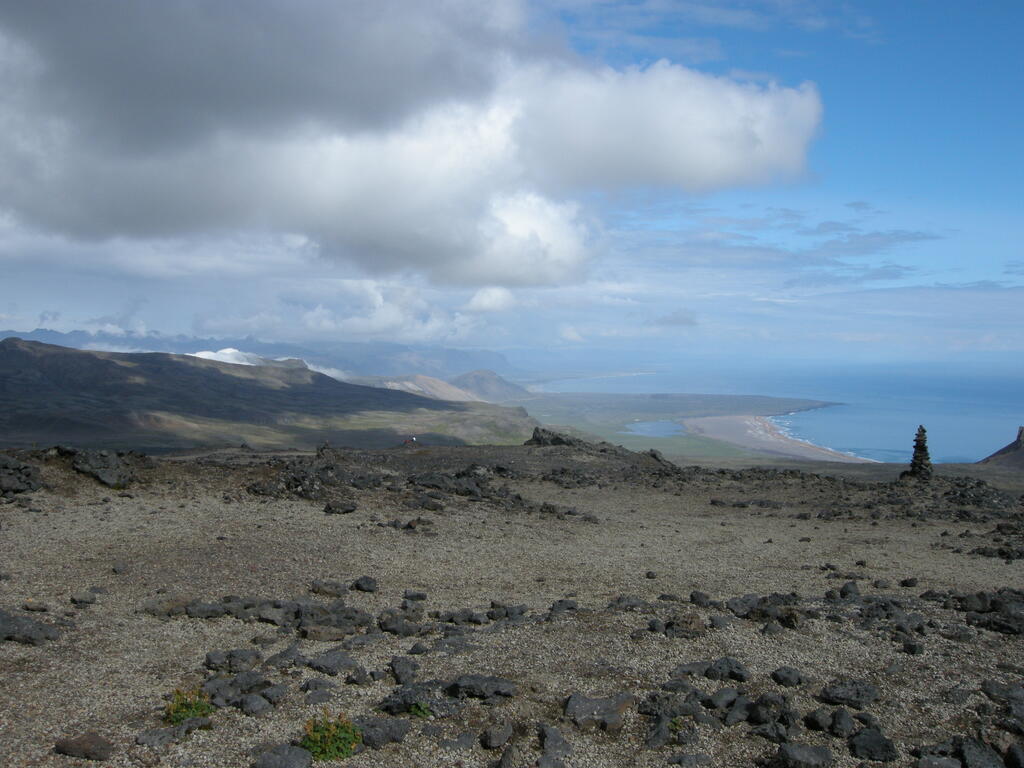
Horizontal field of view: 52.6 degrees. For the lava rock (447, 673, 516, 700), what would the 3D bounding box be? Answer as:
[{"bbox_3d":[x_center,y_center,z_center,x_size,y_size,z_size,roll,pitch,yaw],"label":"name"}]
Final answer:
[{"bbox_3d":[-0.154,1.524,5.218,0.353,0.091,0.212,0,2,-2],"label":"lava rock"}]

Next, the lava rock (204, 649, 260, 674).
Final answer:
[{"bbox_3d":[-1.528,1.512,5.662,0.306,0.107,0.199,-1,2,-15],"label":"lava rock"}]

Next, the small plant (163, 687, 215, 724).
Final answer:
[{"bbox_3d":[-1.493,1.496,4.794,0.231,0.167,0.208,-1,2,-17],"label":"small plant"}]

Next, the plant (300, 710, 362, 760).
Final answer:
[{"bbox_3d":[-0.775,1.510,4.448,0.266,0.187,0.253,0,2,-10],"label":"plant"}]

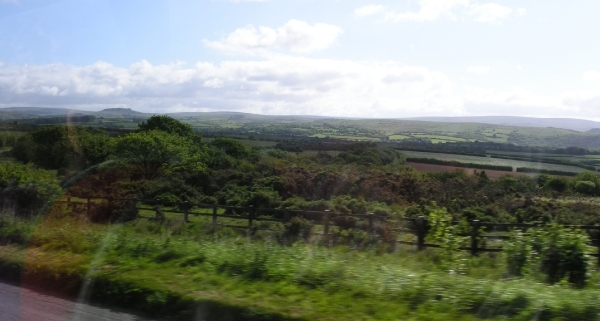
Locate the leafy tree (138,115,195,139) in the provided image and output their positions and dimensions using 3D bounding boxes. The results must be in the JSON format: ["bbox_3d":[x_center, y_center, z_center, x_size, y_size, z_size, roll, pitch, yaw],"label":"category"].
[{"bbox_3d":[-12.389,-1.884,62.000,6.000,5.000,5.500,1,3,0],"label":"leafy tree"}]

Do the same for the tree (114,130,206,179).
[{"bbox_3d":[-10.599,-0.304,50.000,7.000,4.100,6.000,1,3,0],"label":"tree"}]

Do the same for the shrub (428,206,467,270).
[{"bbox_3d":[4.052,2.157,18.200,1.100,1.900,1.000,1,3,0],"label":"shrub"}]

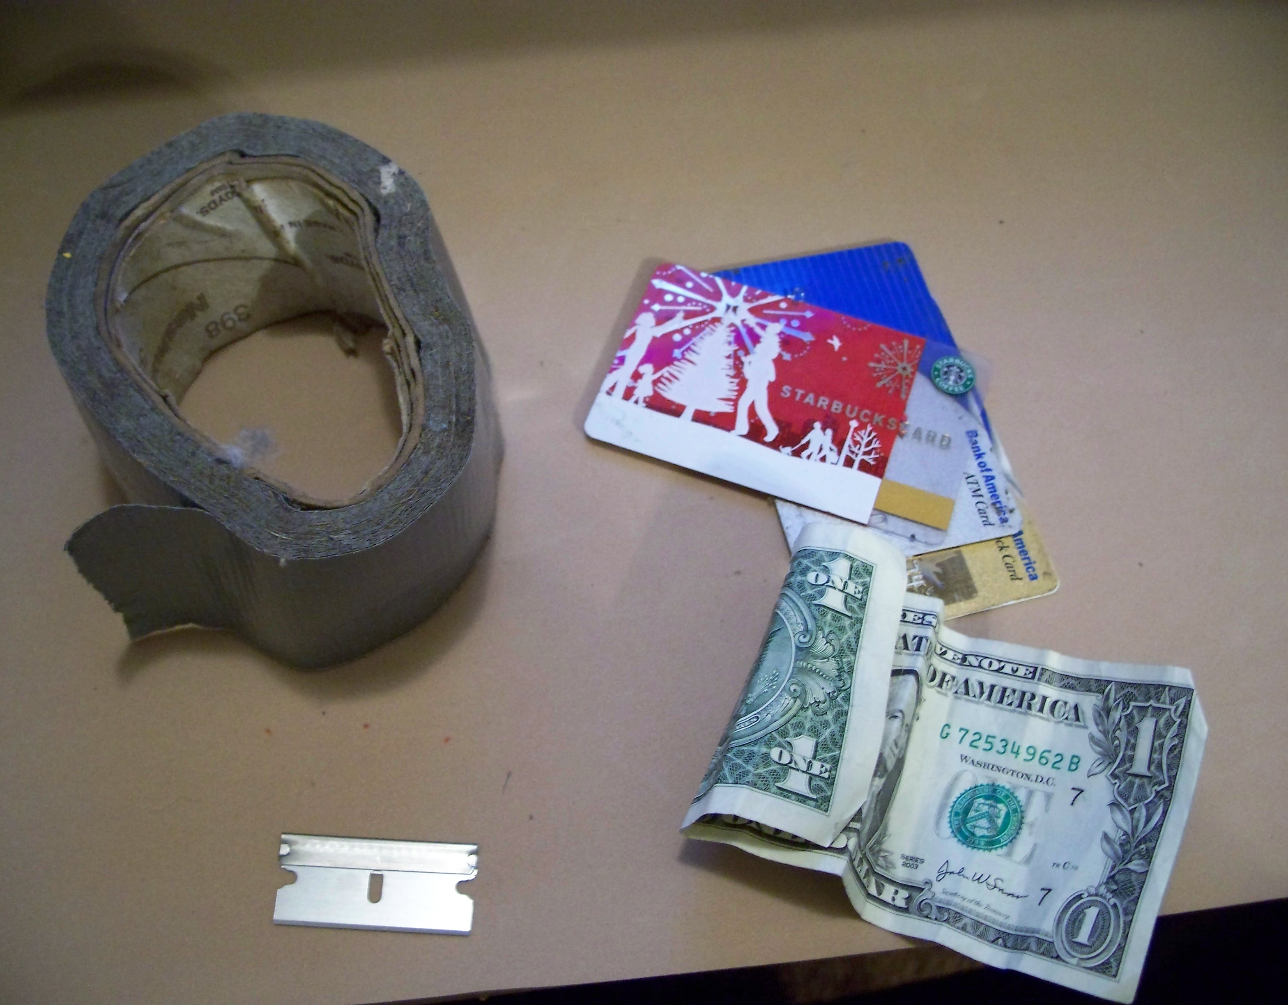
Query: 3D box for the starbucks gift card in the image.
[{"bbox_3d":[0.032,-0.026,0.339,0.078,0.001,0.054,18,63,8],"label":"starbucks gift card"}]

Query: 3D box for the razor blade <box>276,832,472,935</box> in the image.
[{"bbox_3d":[-0.053,0.076,0.285,0.038,0.001,0.019,2,62,0],"label":"razor blade"}]

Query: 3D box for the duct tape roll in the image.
[{"bbox_3d":[-0.077,-0.025,0.311,0.087,0.049,0.113,-8,63,-6],"label":"duct tape roll"}]

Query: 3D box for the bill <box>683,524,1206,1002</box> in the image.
[{"bbox_3d":[0.061,0.049,0.287,0.090,0.028,0.076,21,64,9],"label":"bill"}]

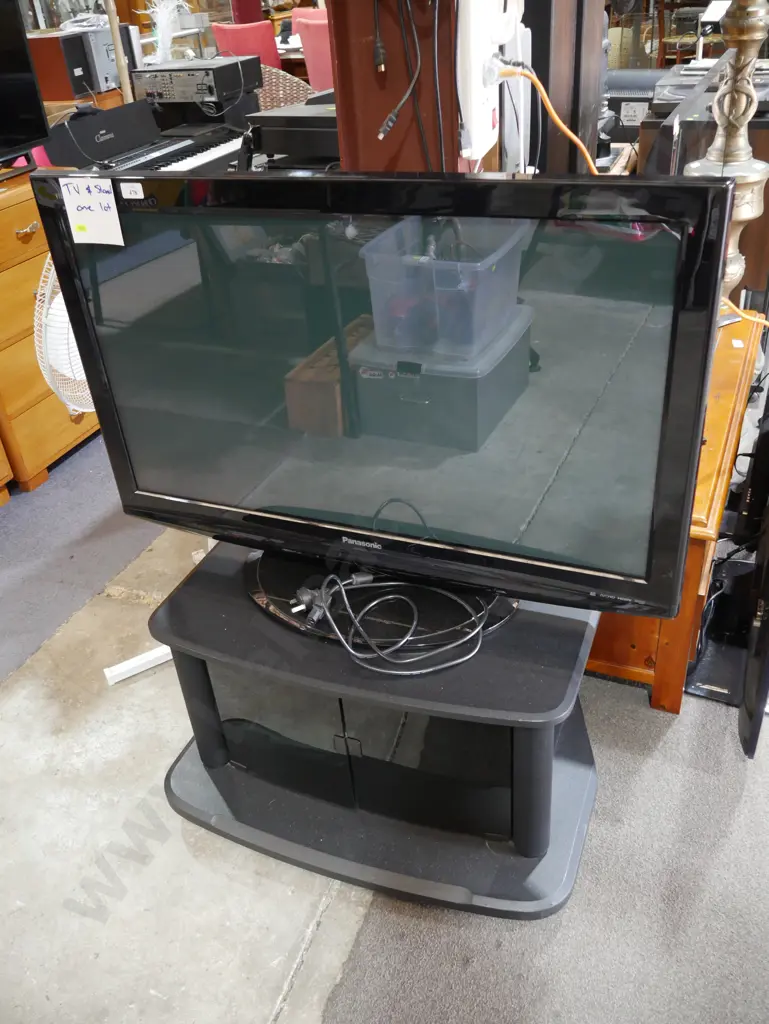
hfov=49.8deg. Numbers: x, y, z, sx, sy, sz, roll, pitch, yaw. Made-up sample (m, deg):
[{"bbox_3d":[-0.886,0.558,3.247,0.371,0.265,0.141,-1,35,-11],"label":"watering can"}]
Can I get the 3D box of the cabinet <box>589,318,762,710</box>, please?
[{"bbox_3d":[0.585,-0.088,2.015,0.480,0.460,1.080,9,35,22],"label":"cabinet"}]

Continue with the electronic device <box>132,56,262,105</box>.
[{"bbox_3d":[-0.857,-1.997,3.830,0.435,0.140,0.400,9,35,22],"label":"electronic device"}]

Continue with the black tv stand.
[{"bbox_3d":[-0.012,0.335,1.502,0.780,0.355,0.540,8,34,20],"label":"black tv stand"}]

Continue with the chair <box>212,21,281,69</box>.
[{"bbox_3d":[-0.877,-3.236,6.442,0.460,1.020,0.580,9,35,22],"label":"chair"}]

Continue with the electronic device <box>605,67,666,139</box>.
[{"bbox_3d":[0.917,-1.390,2.805,0.340,0.210,0.280,20,40,33],"label":"electronic device"}]

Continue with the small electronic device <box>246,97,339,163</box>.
[{"bbox_3d":[-0.218,-1.369,2.973,0.430,0.135,0.320,18,39,32],"label":"small electronic device"}]

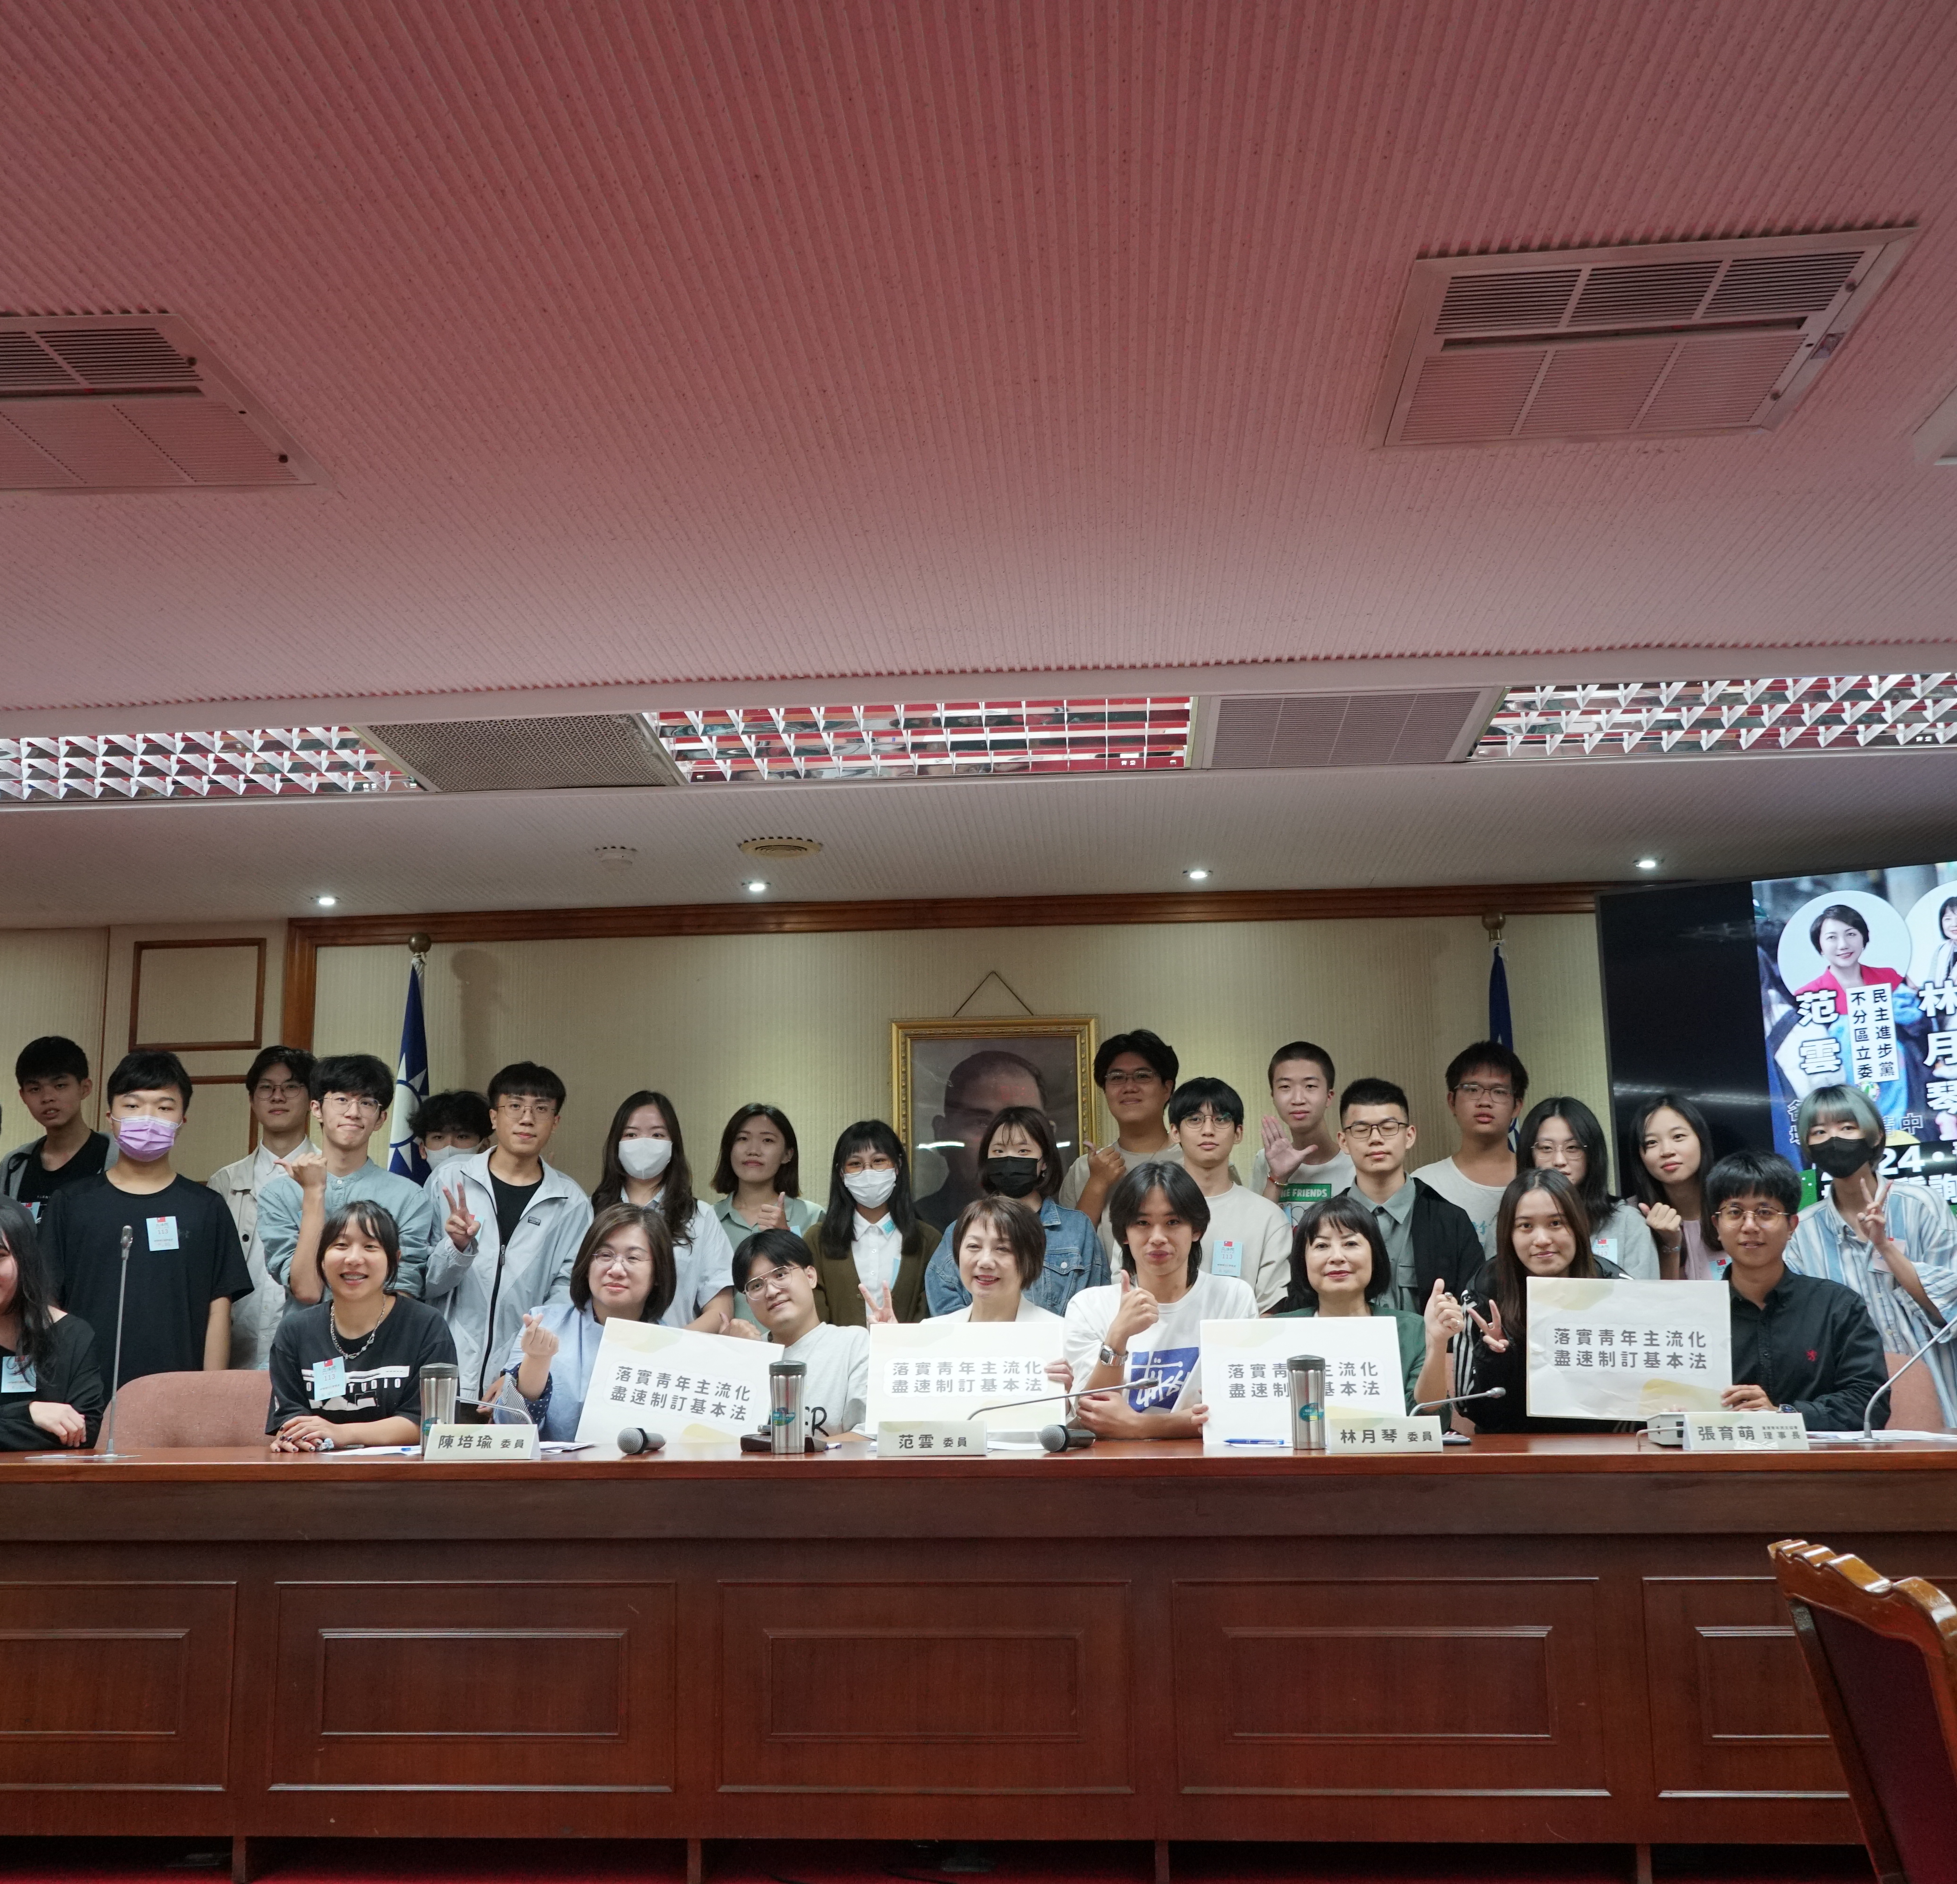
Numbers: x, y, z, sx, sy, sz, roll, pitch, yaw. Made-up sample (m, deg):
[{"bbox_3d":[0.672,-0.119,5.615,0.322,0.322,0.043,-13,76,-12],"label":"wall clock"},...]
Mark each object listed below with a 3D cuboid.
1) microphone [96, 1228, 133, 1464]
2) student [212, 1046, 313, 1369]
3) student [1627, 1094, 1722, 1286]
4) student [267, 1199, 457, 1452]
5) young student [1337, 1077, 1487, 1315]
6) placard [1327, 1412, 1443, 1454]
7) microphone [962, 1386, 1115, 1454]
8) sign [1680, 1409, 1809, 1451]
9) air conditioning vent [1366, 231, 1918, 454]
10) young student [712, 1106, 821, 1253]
[{"bbox_3d":[-1.724,0.800,4.251,0.050,0.459,0.060,-1,-11,3],"label":"microphone"},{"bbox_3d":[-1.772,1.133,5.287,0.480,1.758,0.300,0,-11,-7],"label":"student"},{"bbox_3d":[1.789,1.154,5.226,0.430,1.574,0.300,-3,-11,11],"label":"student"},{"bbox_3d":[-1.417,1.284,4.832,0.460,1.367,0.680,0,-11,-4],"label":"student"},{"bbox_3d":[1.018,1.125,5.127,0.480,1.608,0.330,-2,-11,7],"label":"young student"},{"bbox_3d":[0.800,0.962,4.157,0.218,0.077,0.075,-1,-11,4],"label":"placard"},{"bbox_3d":[0.127,0.962,4.278,0.320,0.135,0.160,0,-11,-5],"label":"microphone"},{"bbox_3d":[1.494,0.947,4.119,0.220,0.077,0.075,-1,-11,4],"label":"sign"},{"bbox_3d":[0.868,-0.821,2.898,0.590,0.050,0.590,-1,-11,4],"label":"air conditioning vent"},{"bbox_3d":[-0.554,1.246,5.469,0.430,1.660,0.280,0,-11,-3],"label":"young student"}]

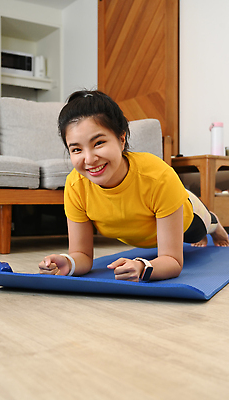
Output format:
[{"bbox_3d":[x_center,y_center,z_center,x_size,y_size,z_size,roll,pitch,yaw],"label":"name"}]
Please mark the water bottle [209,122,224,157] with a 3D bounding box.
[{"bbox_3d":[0.614,-0.360,2.860,0.080,0.202,0.075,0,1,0],"label":"water bottle"}]

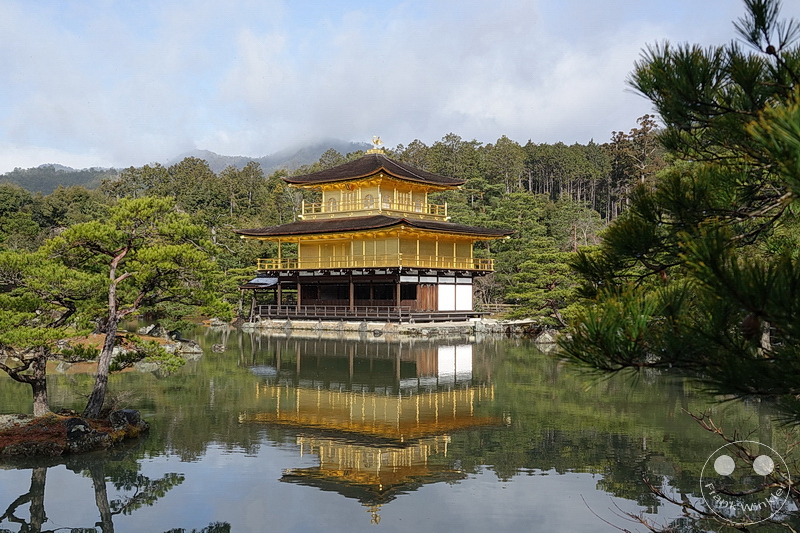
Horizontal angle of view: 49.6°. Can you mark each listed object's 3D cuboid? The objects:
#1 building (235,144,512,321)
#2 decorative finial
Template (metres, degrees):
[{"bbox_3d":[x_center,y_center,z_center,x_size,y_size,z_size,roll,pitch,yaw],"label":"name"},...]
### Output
[{"bbox_3d":[-1.922,-2.604,64.757,16.500,13.100,13.100,-1,-2,40],"label":"building"},{"bbox_3d":[-1.862,-9.037,64.915,0.950,1.270,0.980,-1,-2,40],"label":"decorative finial"}]

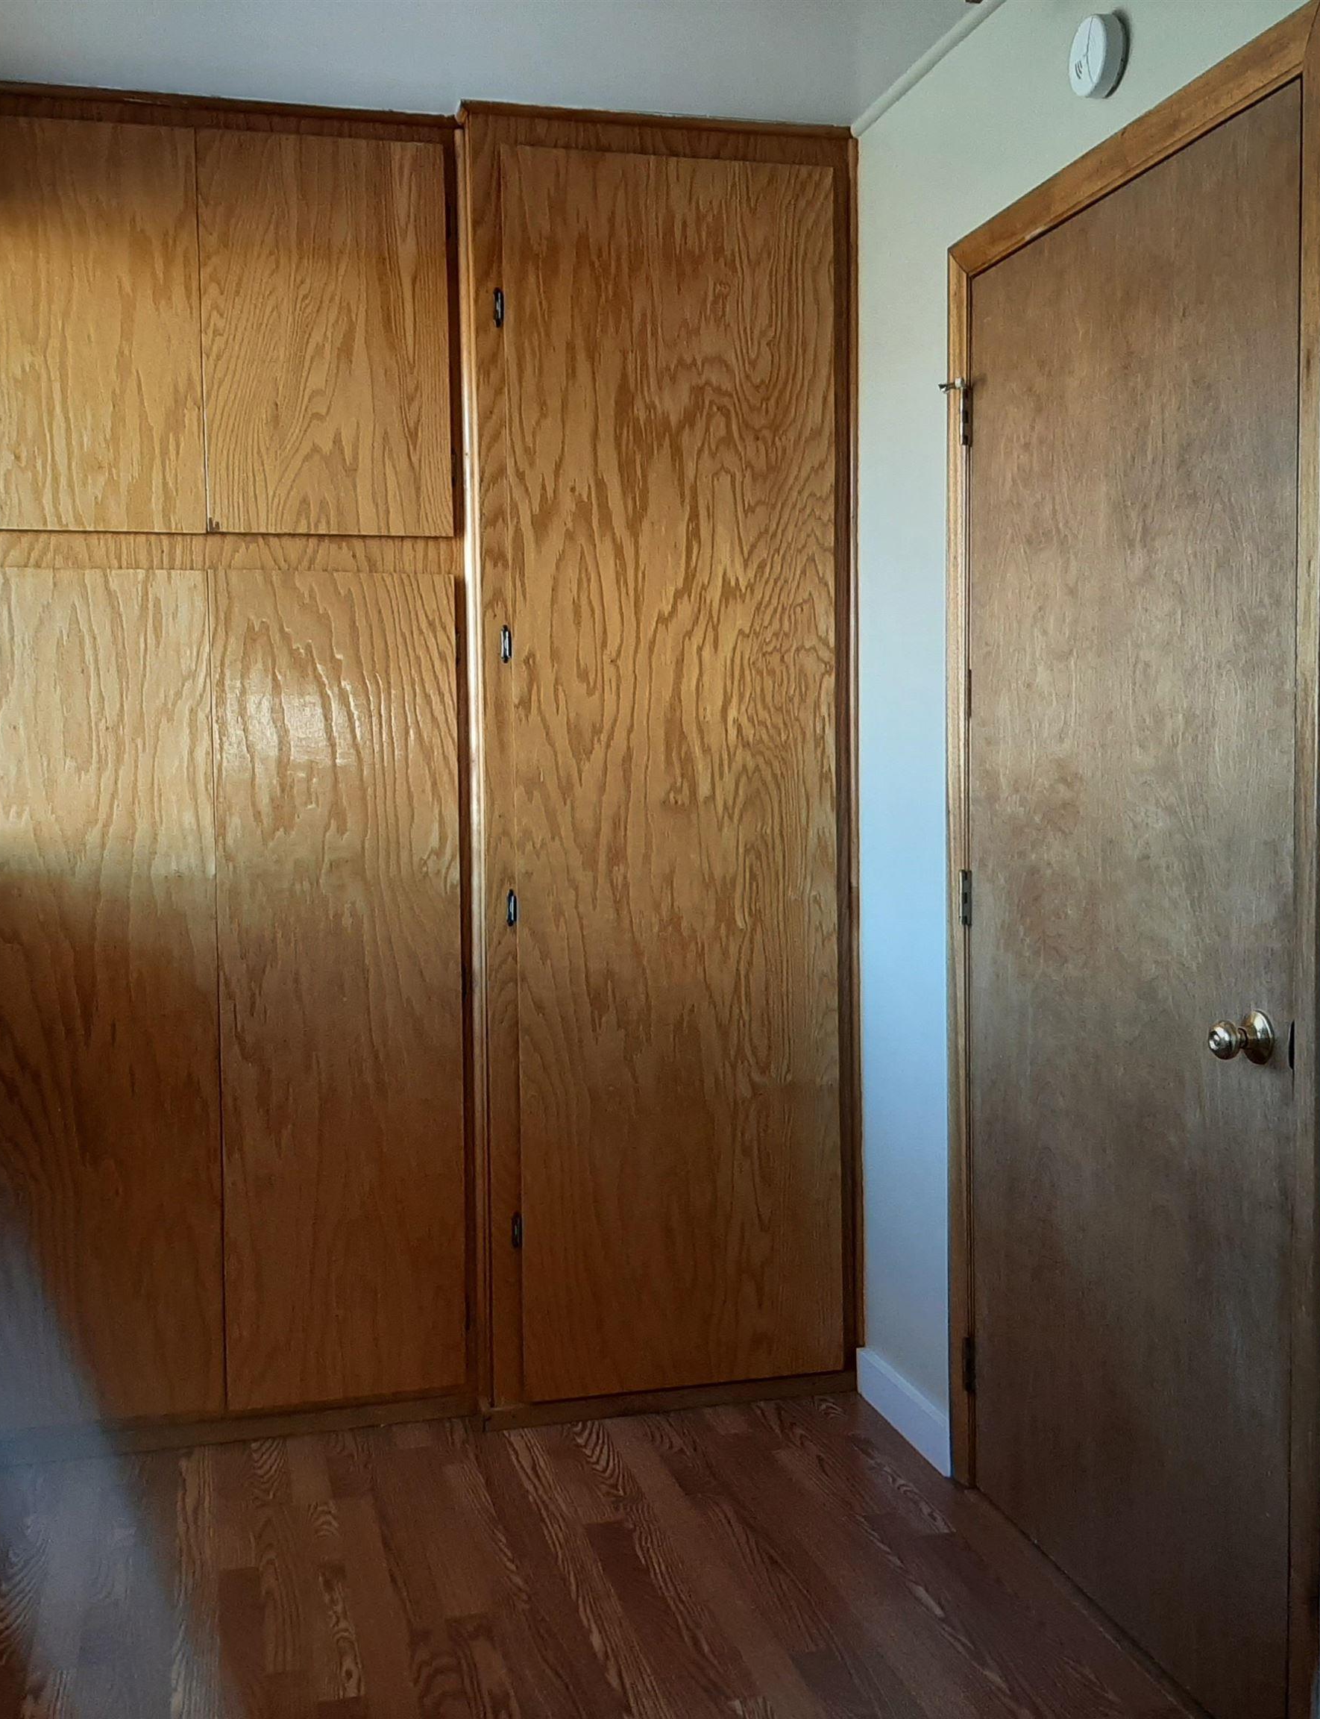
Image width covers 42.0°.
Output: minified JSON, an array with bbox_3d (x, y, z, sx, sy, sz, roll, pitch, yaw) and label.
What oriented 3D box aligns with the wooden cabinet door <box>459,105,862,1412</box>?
[{"bbox_3d":[0.021,-0.161,3.277,0.755,2.444,0.045,-2,4,-14],"label":"wooden cabinet door"}]

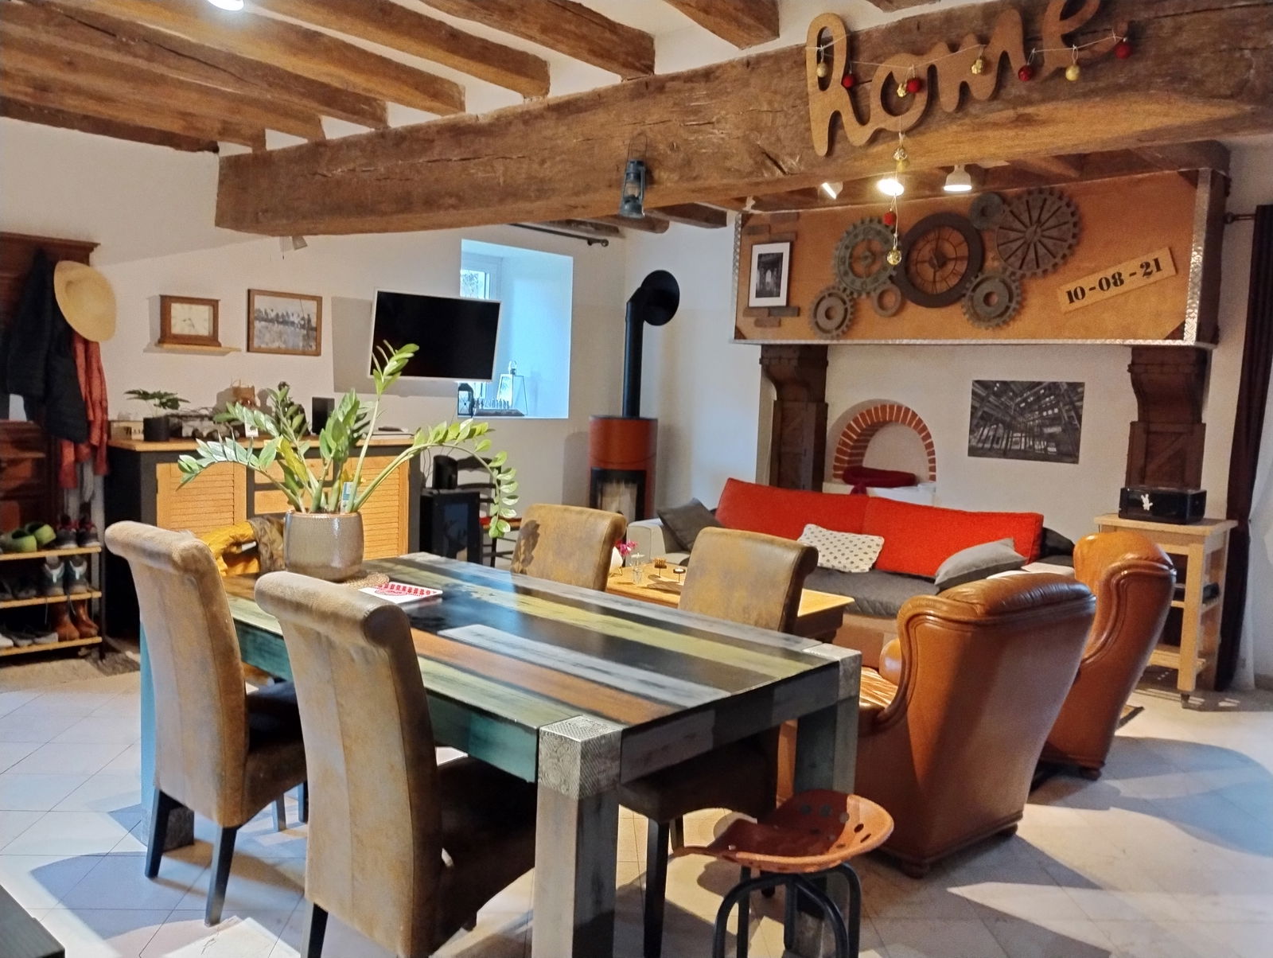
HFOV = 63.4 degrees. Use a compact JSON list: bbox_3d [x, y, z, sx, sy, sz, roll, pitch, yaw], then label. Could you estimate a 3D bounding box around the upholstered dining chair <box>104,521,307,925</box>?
[{"bbox_3d":[-1.075,0.613,2.818,0.440,1.000,0.580,7,6,42],"label":"upholstered dining chair"}]

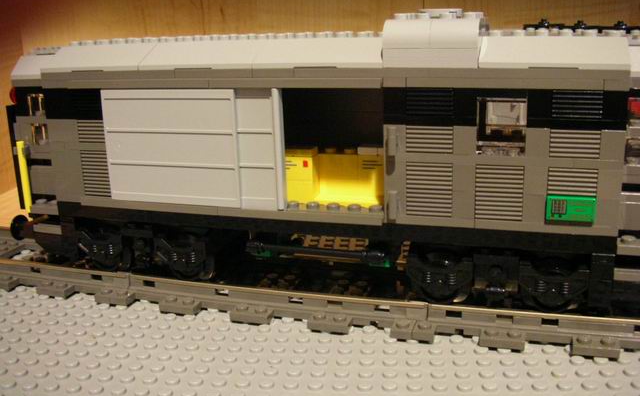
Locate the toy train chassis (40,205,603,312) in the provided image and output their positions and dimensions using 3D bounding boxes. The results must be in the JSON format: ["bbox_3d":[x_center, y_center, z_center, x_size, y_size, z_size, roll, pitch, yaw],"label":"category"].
[{"bbox_3d":[-0.005,0.016,0.273,0.242,0.034,0.058,3,15,17],"label":"toy train chassis"}]

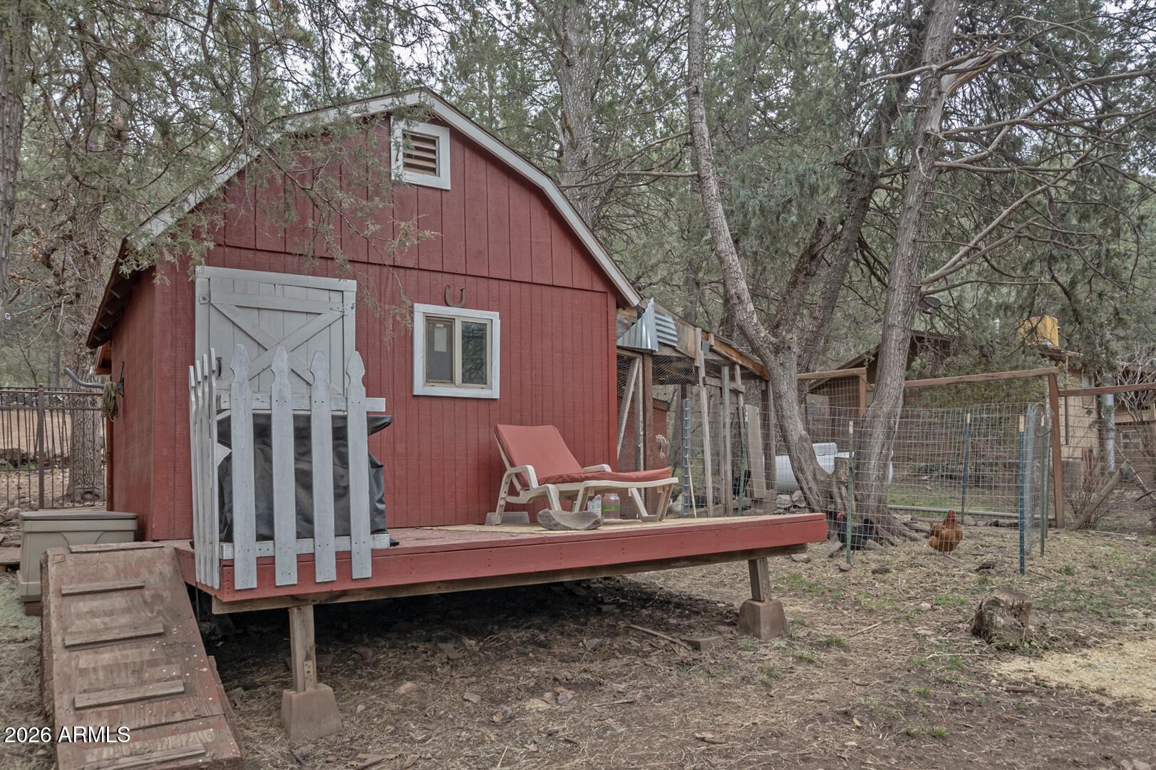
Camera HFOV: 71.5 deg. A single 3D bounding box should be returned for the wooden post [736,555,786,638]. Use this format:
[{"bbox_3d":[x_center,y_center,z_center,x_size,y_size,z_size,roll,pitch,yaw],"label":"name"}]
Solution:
[{"bbox_3d":[1.177,1.366,5.150,0.220,0.510,0.220,2,-6,-31],"label":"wooden post"}]

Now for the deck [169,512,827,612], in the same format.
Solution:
[{"bbox_3d":[-0.561,1.064,5.383,3.680,0.250,2.420,2,-8,-31],"label":"deck"}]

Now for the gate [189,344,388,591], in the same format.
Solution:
[{"bbox_3d":[-1.351,0.372,3.845,0.780,1.050,0.550,2,-6,-31],"label":"gate"}]

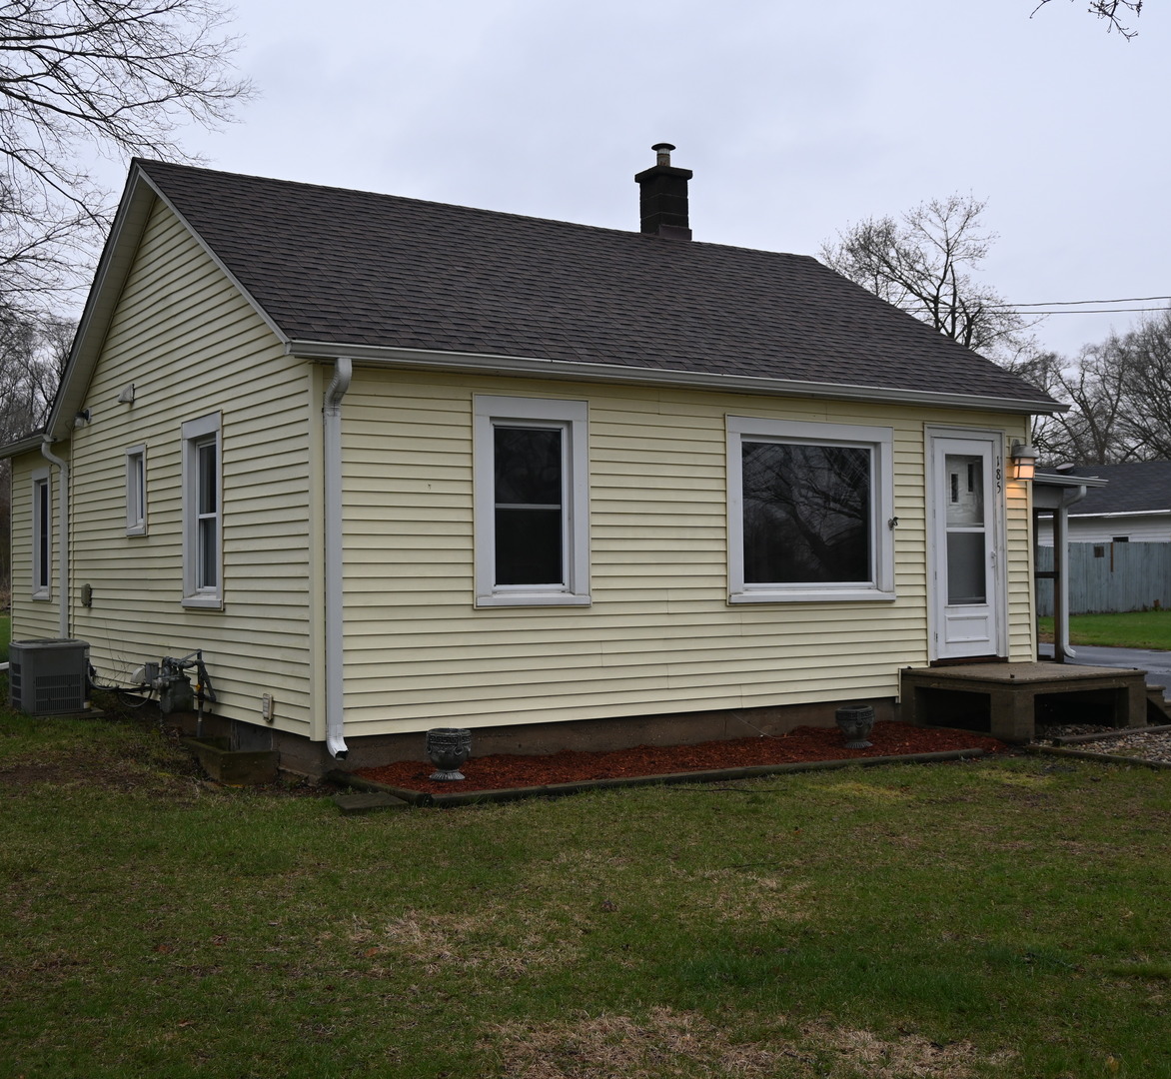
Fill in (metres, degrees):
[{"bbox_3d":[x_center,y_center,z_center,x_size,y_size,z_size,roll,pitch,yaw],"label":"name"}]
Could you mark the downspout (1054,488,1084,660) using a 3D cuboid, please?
[{"bbox_3d":[6.565,0.456,18.674,0.090,2.255,0.380,1,-2,-34],"label":"downspout"}]

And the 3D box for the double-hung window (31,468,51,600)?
[{"bbox_3d":[-6.492,-0.069,16.726,0.100,1.620,0.920,1,-2,-34],"label":"double-hung window"}]

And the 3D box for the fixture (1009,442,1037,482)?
[{"bbox_3d":[4.288,-0.764,13.598,0.220,0.395,0.180,1,-2,-34],"label":"fixture"}]

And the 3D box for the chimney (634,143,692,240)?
[{"bbox_3d":[0.905,-3.958,15.961,0.470,1.187,0.480,1,-2,-34],"label":"chimney"}]

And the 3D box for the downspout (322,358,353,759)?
[{"bbox_3d":[-1.693,0.132,9.547,0.100,2.713,0.255,1,-2,-34],"label":"downspout"}]

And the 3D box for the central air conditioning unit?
[{"bbox_3d":[-5.251,1.336,13.655,0.620,0.660,0.620,1,-2,-34],"label":"central air conditioning unit"}]

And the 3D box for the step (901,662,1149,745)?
[{"bbox_3d":[4.002,1.456,12.700,1.830,0.565,1.250,1,-2,-34],"label":"step"}]

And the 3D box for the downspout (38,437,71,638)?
[{"bbox_3d":[-5.898,0.142,15.523,0.295,2.540,0.110,1,-2,-34],"label":"downspout"}]

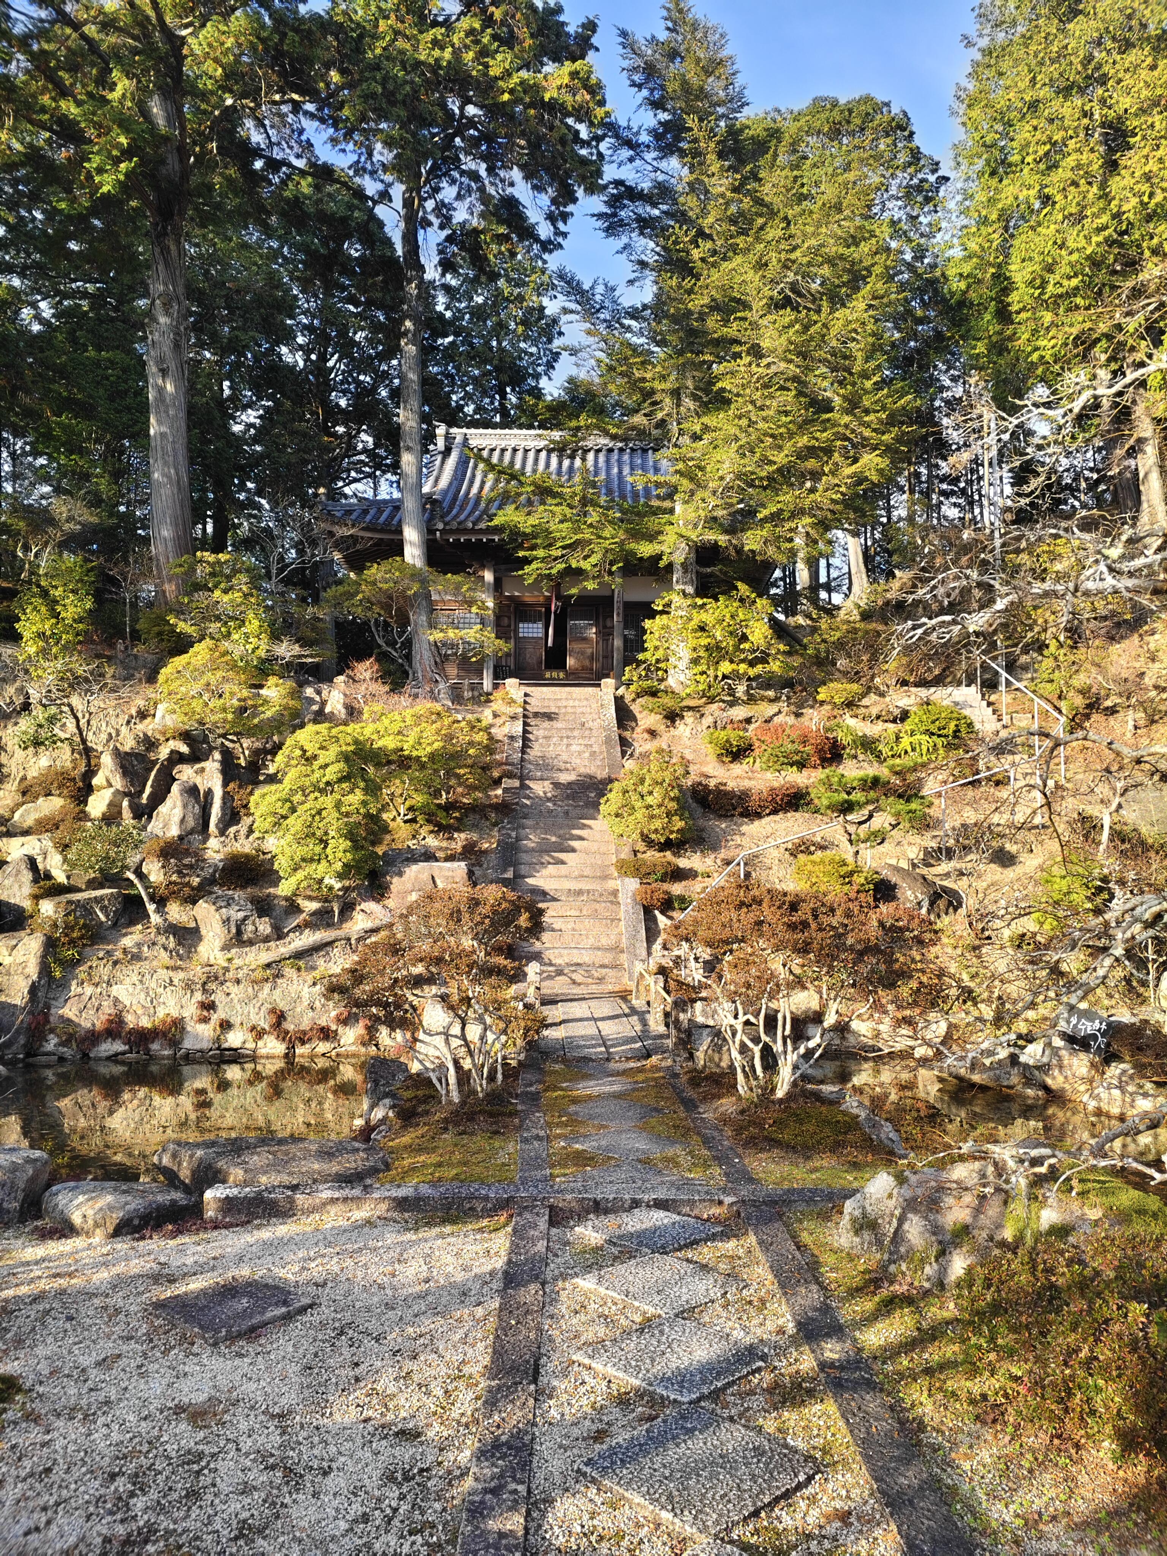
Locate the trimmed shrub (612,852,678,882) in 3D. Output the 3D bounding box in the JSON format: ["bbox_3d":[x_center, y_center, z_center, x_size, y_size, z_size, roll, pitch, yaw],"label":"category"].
[{"bbox_3d":[0.788,1.147,15.000,0.830,0.370,0.750,0,-5,0],"label":"trimmed shrub"}]

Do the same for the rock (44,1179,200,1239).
[{"bbox_3d":[-2.016,1.880,5.120,0.630,0.180,0.440,0,-4,-3],"label":"rock"}]

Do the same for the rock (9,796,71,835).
[{"bbox_3d":[-7.007,0.493,15.100,0.820,0.500,0.650,0,-4,-3],"label":"rock"}]

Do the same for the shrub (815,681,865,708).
[{"bbox_3d":[5.048,-1.639,23.000,0.973,0.522,0.900,0,-1,0],"label":"shrub"}]

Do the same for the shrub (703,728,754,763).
[{"bbox_3d":[2.635,-0.584,21.200,0.919,0.612,0.850,0,-1,0],"label":"shrub"}]

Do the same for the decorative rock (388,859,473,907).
[{"bbox_3d":[-2.118,1.465,16.100,1.128,0.664,0.750,0,-1,0],"label":"decorative rock"}]

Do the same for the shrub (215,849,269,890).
[{"bbox_3d":[-4.610,1.233,15.800,0.717,0.538,0.700,0,-1,0],"label":"shrub"}]

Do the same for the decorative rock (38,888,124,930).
[{"bbox_3d":[-5.626,1.459,13.100,0.920,0.430,0.600,0,-4,-3],"label":"decorative rock"}]

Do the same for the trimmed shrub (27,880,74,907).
[{"bbox_3d":[-6.066,1.304,13.300,0.480,0.330,0.480,0,-4,-3],"label":"trimmed shrub"}]

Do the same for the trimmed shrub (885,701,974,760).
[{"bbox_3d":[5.151,-0.684,17.500,1.280,0.874,1.150,0,-4,-3],"label":"trimmed shrub"}]

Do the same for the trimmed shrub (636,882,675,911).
[{"bbox_3d":[0.817,1.366,13.500,0.440,0.337,0.450,0,-4,-3],"label":"trimmed shrub"}]

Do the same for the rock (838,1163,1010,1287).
[{"bbox_3d":[1.675,2.100,5.750,0.830,0.430,0.700,0,-1,0],"label":"rock"}]

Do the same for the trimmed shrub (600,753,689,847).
[{"bbox_3d":[0.972,0.346,18.500,1.402,1.459,1.400,0,-1,0],"label":"trimmed shrub"}]

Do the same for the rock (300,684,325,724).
[{"bbox_3d":[-5.103,-1.396,22.000,0.478,0.752,0.500,0,-1,0],"label":"rock"}]

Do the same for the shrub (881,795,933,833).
[{"bbox_3d":[4.178,0.455,15.100,0.660,0.480,0.600,0,-5,0],"label":"shrub"}]

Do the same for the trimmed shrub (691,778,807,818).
[{"bbox_3d":[2.222,0.280,15.900,1.556,0.529,0.750,0,-4,-3],"label":"trimmed shrub"}]

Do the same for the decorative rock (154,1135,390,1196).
[{"bbox_3d":[-1.634,2.060,6.100,1.170,0.280,0.700,0,-5,0],"label":"decorative rock"}]

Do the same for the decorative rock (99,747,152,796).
[{"bbox_3d":[-6.264,-0.084,16.000,0.640,0.666,0.650,0,-4,-3],"label":"decorative rock"}]

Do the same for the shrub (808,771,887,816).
[{"bbox_3d":[3.295,0.192,14.700,0.959,0.566,0.800,0,-4,-3],"label":"shrub"}]

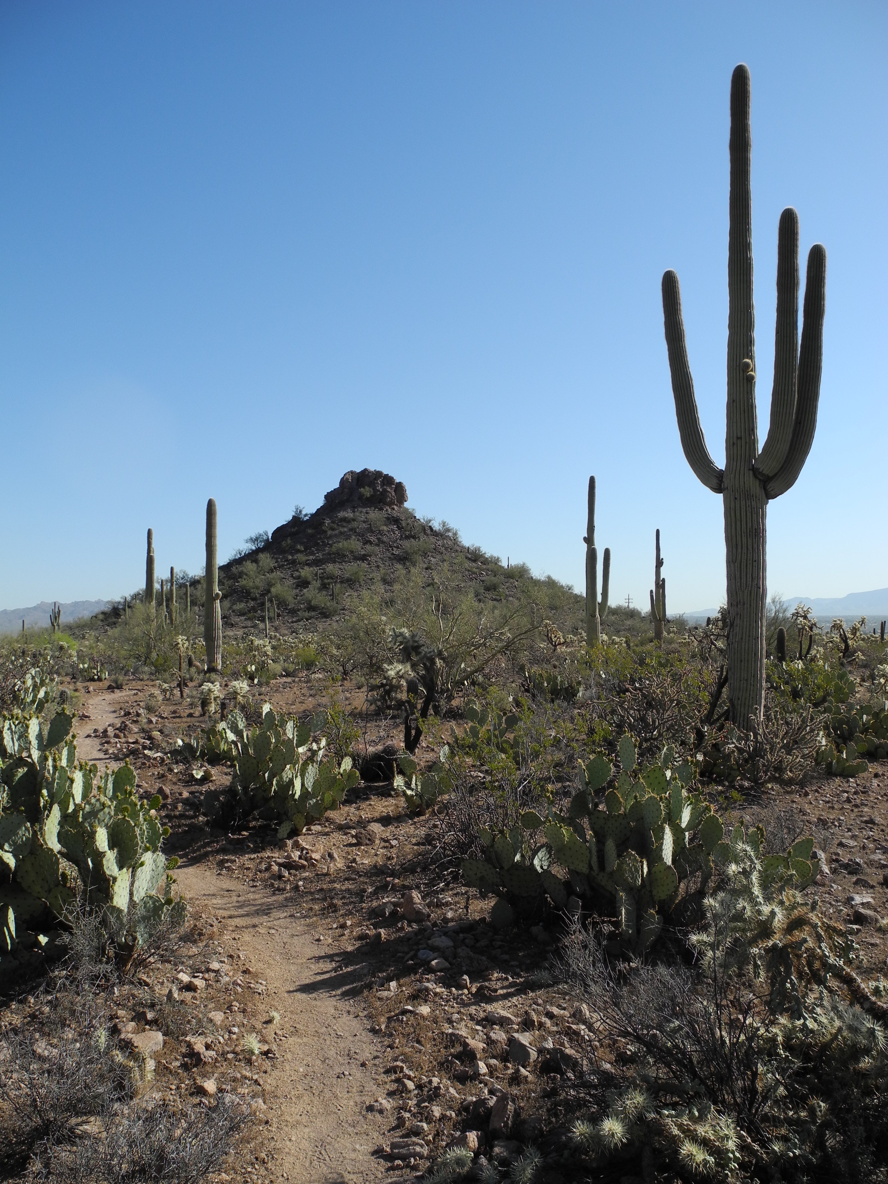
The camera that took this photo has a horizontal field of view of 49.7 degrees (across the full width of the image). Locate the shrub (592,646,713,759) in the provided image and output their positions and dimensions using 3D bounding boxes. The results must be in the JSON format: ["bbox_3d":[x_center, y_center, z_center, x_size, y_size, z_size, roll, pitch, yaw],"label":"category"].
[{"bbox_3d":[2.510,1.316,11.500,1.420,1.400,1.300,0,-1,0],"label":"shrub"}]

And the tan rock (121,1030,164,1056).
[{"bbox_3d":[-1.154,1.723,3.660,0.165,0.085,0.120,0,-1,0],"label":"tan rock"}]

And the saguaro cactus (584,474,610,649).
[{"bbox_3d":[5.371,-0.874,33.500,0.950,6.350,0.800,0,-1,0],"label":"saguaro cactus"}]

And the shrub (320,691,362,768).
[{"bbox_3d":[-1.130,1.512,10.400,0.480,0.820,0.460,0,-1,0],"label":"shrub"}]

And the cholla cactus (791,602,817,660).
[{"bbox_3d":[11.474,1.252,30.500,0.825,1.885,0.800,0,-1,0],"label":"cholla cactus"}]

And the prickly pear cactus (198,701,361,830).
[{"bbox_3d":[-1.284,1.335,7.450,1.252,0.921,1.050,0,-1,0],"label":"prickly pear cactus"}]

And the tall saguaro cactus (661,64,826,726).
[{"bbox_3d":[3.755,-2.376,12.000,2.051,8.472,1.100,0,-1,0],"label":"tall saguaro cactus"}]

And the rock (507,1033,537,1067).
[{"bbox_3d":[0.292,1.710,3.580,0.110,0.100,0.100,0,-1,0],"label":"rock"}]

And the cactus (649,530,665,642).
[{"bbox_3d":[11.378,-0.271,51.000,0.837,6.108,0.600,0,-1,0],"label":"cactus"}]

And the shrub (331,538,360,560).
[{"bbox_3d":[-12.137,-5.299,118.000,3.600,2.400,3.200,0,-1,0],"label":"shrub"}]

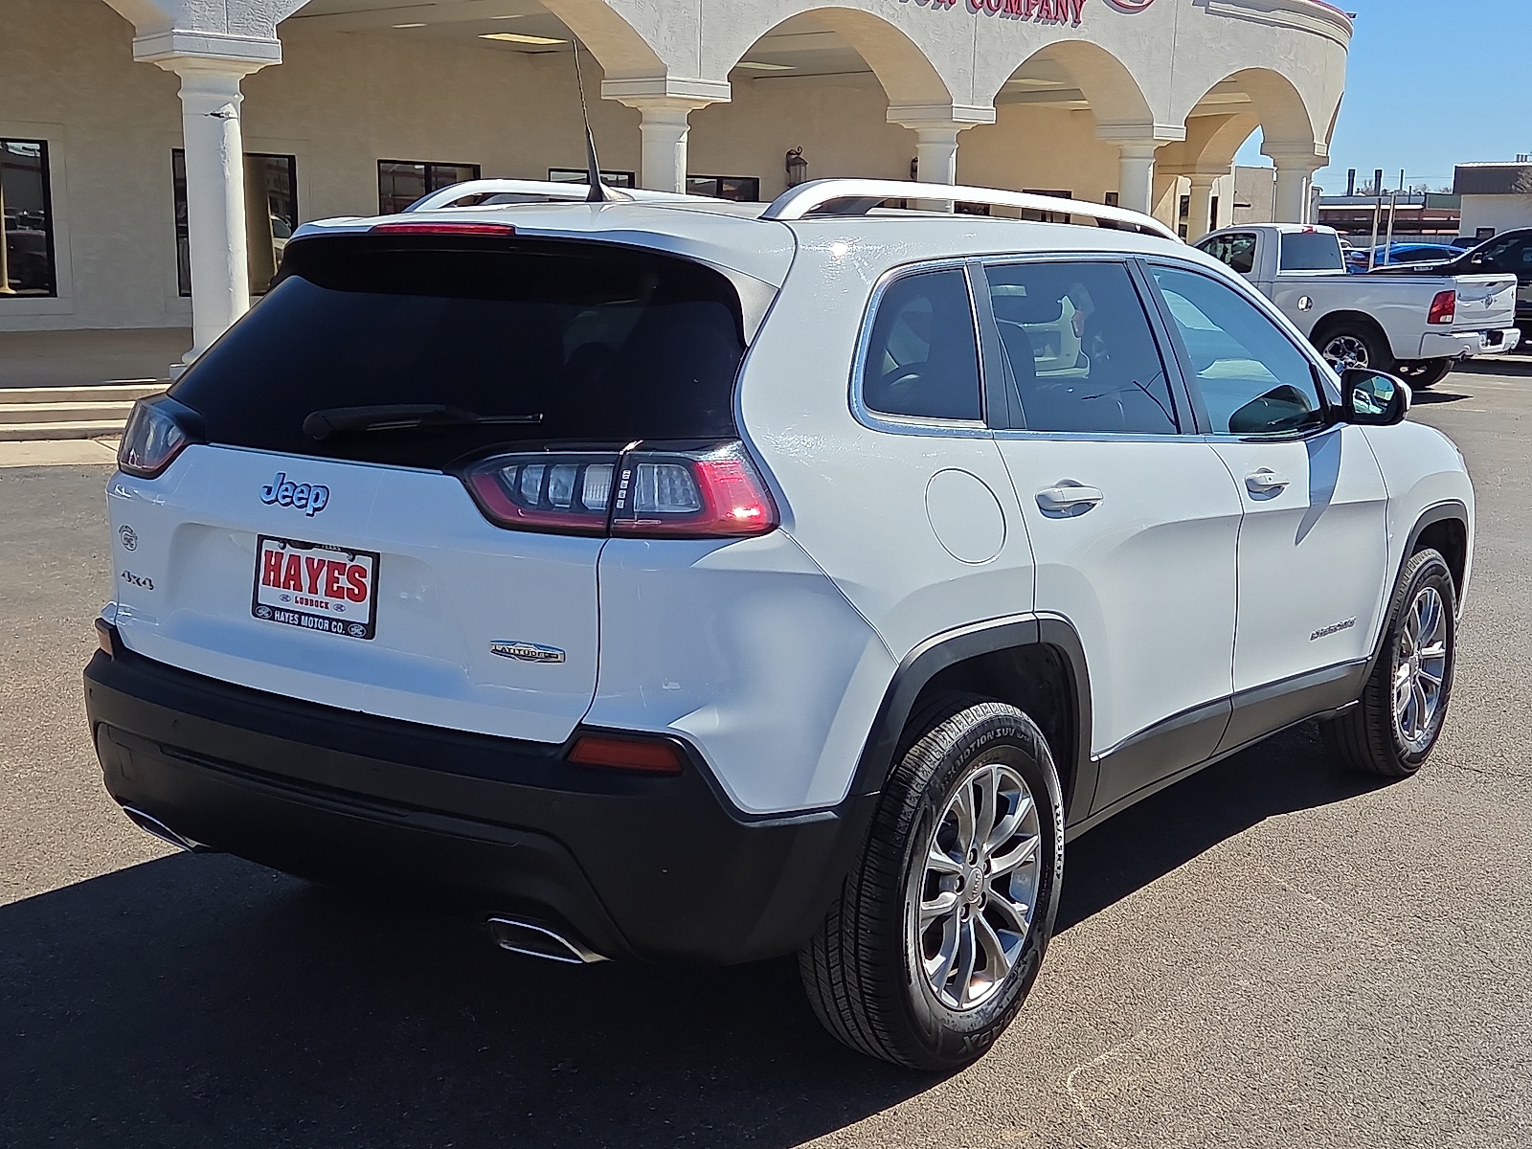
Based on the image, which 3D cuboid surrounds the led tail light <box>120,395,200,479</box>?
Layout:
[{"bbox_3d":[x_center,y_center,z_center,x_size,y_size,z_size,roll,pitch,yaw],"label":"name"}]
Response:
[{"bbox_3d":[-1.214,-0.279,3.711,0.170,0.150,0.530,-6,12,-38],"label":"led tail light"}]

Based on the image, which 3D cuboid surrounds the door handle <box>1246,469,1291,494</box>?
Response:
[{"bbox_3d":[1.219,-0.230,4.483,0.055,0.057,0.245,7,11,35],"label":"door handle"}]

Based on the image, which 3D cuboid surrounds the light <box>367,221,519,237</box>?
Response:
[{"bbox_3d":[-0.602,-0.640,3.450,0.380,0.028,0.035,7,11,35],"label":"light"}]

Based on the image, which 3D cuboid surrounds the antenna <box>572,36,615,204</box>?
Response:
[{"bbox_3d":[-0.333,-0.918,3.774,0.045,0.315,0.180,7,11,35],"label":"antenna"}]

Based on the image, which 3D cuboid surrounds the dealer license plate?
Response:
[{"bbox_3d":[-0.800,0.020,3.293,0.315,0.158,0.015,8,6,36],"label":"dealer license plate"}]

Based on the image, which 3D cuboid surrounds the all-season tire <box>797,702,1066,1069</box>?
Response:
[{"bbox_3d":[0.335,0.583,3.623,0.228,0.710,0.715,8,12,36],"label":"all-season tire"}]

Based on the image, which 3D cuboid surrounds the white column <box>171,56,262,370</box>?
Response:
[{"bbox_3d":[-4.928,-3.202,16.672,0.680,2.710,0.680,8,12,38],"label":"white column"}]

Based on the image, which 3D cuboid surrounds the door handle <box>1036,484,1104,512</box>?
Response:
[{"bbox_3d":[0.590,-0.149,3.618,0.050,0.048,0.235,8,12,36],"label":"door handle"}]

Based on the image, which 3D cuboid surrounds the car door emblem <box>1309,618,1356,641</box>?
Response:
[{"bbox_3d":[1.527,0.151,5.004,0.010,0.034,0.350,7,11,35],"label":"car door emblem"}]

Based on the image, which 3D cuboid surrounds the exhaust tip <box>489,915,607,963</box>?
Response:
[{"bbox_3d":[-0.359,0.604,3.149,0.210,0.066,0.120,7,11,35],"label":"exhaust tip"}]

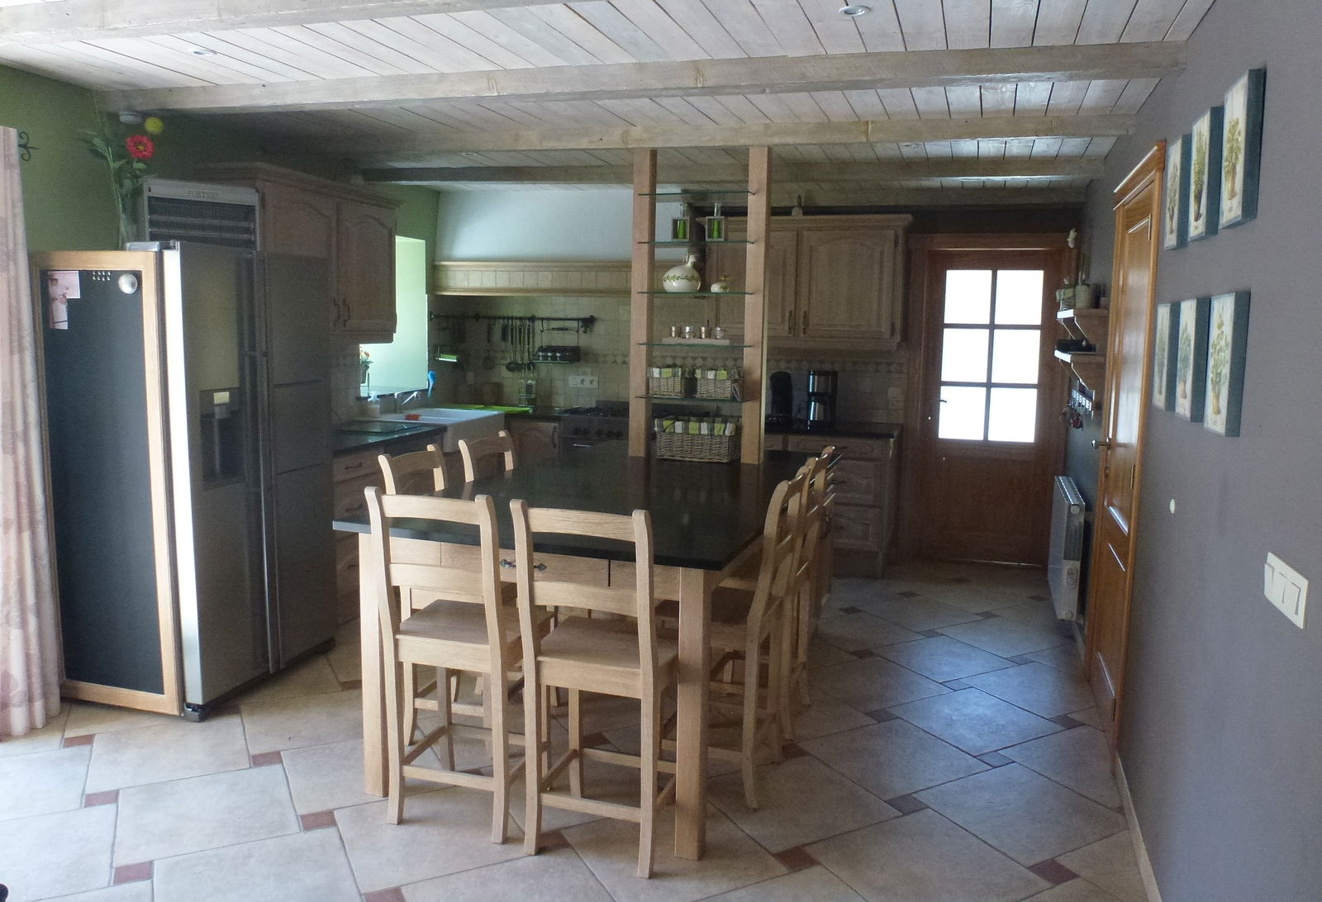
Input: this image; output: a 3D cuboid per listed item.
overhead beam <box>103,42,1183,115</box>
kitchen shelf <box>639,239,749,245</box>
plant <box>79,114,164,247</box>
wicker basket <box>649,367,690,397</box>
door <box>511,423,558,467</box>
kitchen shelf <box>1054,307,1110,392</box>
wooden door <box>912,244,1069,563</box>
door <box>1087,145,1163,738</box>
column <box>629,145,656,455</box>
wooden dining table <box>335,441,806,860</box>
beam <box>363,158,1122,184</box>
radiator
[{"bbox_3d":[-0.367,-1.288,3.383,3.977,0.084,0.125,4,8,16],"label":"overhead beam"},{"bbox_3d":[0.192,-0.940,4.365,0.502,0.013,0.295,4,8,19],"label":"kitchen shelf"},{"bbox_3d":[-2.076,-1.038,3.673,0.310,0.510,0.260,-3,9,-29],"label":"plant"},{"bbox_3d":[0.052,-0.325,4.468,0.170,0.135,0.165,4,8,19],"label":"wicker basket"},{"bbox_3d":[-0.862,0.147,6.527,0.366,0.674,0.025,4,8,18],"label":"door"},{"bbox_3d":[2.090,-0.511,4.757,0.160,0.360,1.040,4,8,18],"label":"kitchen shelf"},{"bbox_3d":[2.144,-0.295,6.287,0.920,2.070,0.080,4,8,19],"label":"wooden door"},{"bbox_3d":[1.778,0.003,3.706,0.090,2.180,1.020,4,8,18],"label":"door"},{"bbox_3d":[-0.090,-0.681,4.533,0.080,1.430,0.090,3,8,18],"label":"column"},{"bbox_3d":[-0.066,0.579,3.945,1.280,0.922,2.308,4,8,19],"label":"wooden dining table"},{"bbox_3d":[0.248,-1.588,5.433,4.200,0.110,0.140,3,8,13],"label":"beam"},{"bbox_3d":[2.178,0.498,5.126,0.090,0.590,1.030,3,8,19],"label":"radiator"}]

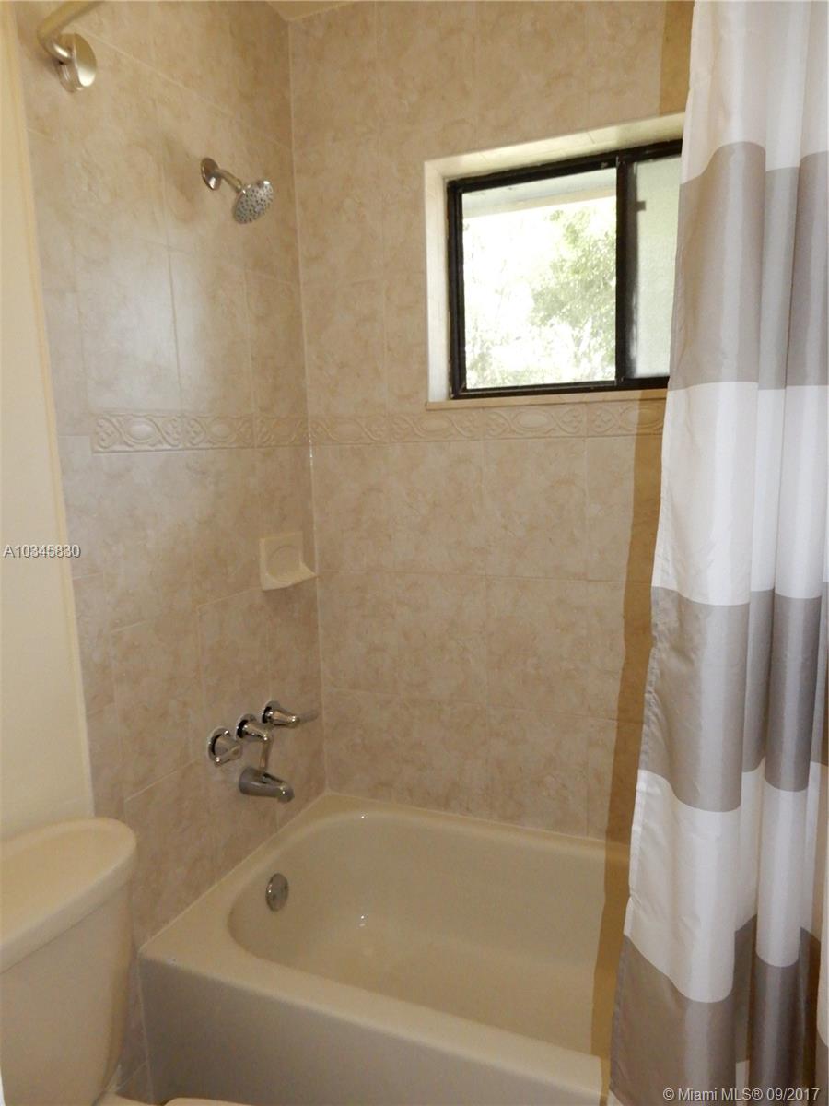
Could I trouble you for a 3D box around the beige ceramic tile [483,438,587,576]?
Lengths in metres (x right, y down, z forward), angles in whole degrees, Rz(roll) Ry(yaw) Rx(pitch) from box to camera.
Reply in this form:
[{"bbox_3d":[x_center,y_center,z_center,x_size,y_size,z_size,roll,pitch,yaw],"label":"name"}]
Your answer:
[{"bbox_3d":[0.292,-0.106,1.862,0.253,0.339,0.010,2,9,24],"label":"beige ceramic tile"}]

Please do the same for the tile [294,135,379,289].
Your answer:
[{"bbox_3d":[-0.192,-0.870,1.971,0.243,0.335,0.011,2,9,24],"label":"tile"}]

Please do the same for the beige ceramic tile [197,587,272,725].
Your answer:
[{"bbox_3d":[-0.426,0.268,1.826,0.010,0.338,0.244,2,9,25],"label":"beige ceramic tile"}]

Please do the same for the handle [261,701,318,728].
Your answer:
[{"bbox_3d":[-0.322,0.405,1.959,0.077,0.066,0.133,2,9,25],"label":"handle"}]

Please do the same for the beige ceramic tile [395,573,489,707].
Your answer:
[{"bbox_3d":[0.073,0.225,2.025,0.254,0.341,0.011,2,9,24],"label":"beige ceramic tile"}]

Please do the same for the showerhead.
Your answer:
[{"bbox_3d":[-0.380,-0.786,1.655,0.150,0.142,0.107,2,9,25],"label":"showerhead"}]

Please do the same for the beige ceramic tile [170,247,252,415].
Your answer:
[{"bbox_3d":[-0.455,-0.482,1.726,0.012,0.339,0.251,2,9,24],"label":"beige ceramic tile"}]

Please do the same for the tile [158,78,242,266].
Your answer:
[{"bbox_3d":[-0.466,-0.819,1.678,0.012,0.339,0.251,2,9,24],"label":"tile"}]

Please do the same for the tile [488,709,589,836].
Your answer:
[{"bbox_3d":[0.316,0.557,1.968,0.252,0.312,0.011,2,9,24],"label":"tile"}]

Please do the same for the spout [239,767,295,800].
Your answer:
[{"bbox_3d":[-0.354,0.558,1.842,0.138,0.070,0.055,2,9,24],"label":"spout"}]

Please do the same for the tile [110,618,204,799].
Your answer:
[{"bbox_3d":[-0.533,0.305,1.609,0.011,0.341,0.250,2,9,24],"label":"tile"}]

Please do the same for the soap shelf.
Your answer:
[{"bbox_3d":[-0.321,0.019,1.978,0.055,0.125,0.175,2,9,24],"label":"soap shelf"}]

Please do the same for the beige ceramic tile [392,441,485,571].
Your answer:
[{"bbox_3d":[0.059,-0.114,1.964,0.253,0.339,0.010,2,9,24],"label":"beige ceramic tile"}]

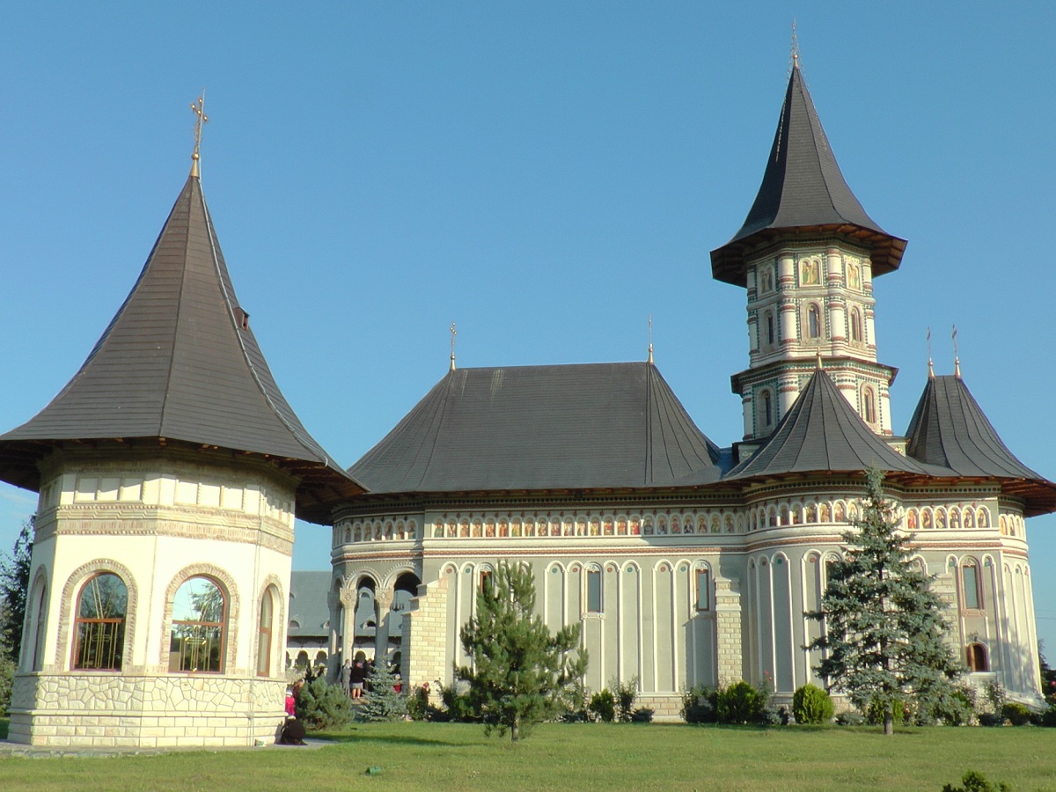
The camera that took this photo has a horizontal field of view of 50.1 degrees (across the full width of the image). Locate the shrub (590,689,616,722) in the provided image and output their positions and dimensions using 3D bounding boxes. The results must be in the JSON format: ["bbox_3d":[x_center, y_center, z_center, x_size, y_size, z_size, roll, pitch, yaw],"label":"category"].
[{"bbox_3d":[3.238,13.311,48.581,1.136,1.388,1.136,-2,-15,9],"label":"shrub"}]

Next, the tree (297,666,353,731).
[{"bbox_3d":[-7.093,10.572,39.388,1.895,2.134,1.837,-2,-15,10],"label":"tree"}]

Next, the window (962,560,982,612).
[{"bbox_3d":[18.581,7.968,47.238,0.841,2.041,0.220,-2,-15,9],"label":"window"}]

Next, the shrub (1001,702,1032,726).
[{"bbox_3d":[18.657,12.123,43.077,1.054,0.874,1.022,-2,-15,10],"label":"shrub"}]

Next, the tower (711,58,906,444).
[{"bbox_3d":[14.132,-7.692,57.530,9.300,21.200,9.300,-2,-15,9],"label":"tower"}]

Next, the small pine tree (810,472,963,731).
[{"bbox_3d":[12.827,7.236,40.554,5.372,9.436,5.372,-2,-15,10],"label":"small pine tree"}]

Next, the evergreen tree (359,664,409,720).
[{"bbox_3d":[-5.916,12.187,46.413,1.914,2.344,1.914,-2,-15,10],"label":"evergreen tree"}]

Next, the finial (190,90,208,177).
[{"bbox_3d":[-11.282,-9.018,38.685,0.280,3.136,0.950,-2,-15,10],"label":"finial"}]

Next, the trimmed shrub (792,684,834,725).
[{"bbox_3d":[11.149,12.038,44.066,1.649,1.592,1.649,-2,-15,9],"label":"trimmed shrub"}]

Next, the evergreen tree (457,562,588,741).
[{"bbox_3d":[-0.171,7.597,33.775,3.950,5.242,3.753,-2,-15,9],"label":"evergreen tree"}]

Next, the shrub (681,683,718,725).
[{"bbox_3d":[7.277,13.006,47.742,1.563,1.653,1.485,-2,-15,9],"label":"shrub"}]

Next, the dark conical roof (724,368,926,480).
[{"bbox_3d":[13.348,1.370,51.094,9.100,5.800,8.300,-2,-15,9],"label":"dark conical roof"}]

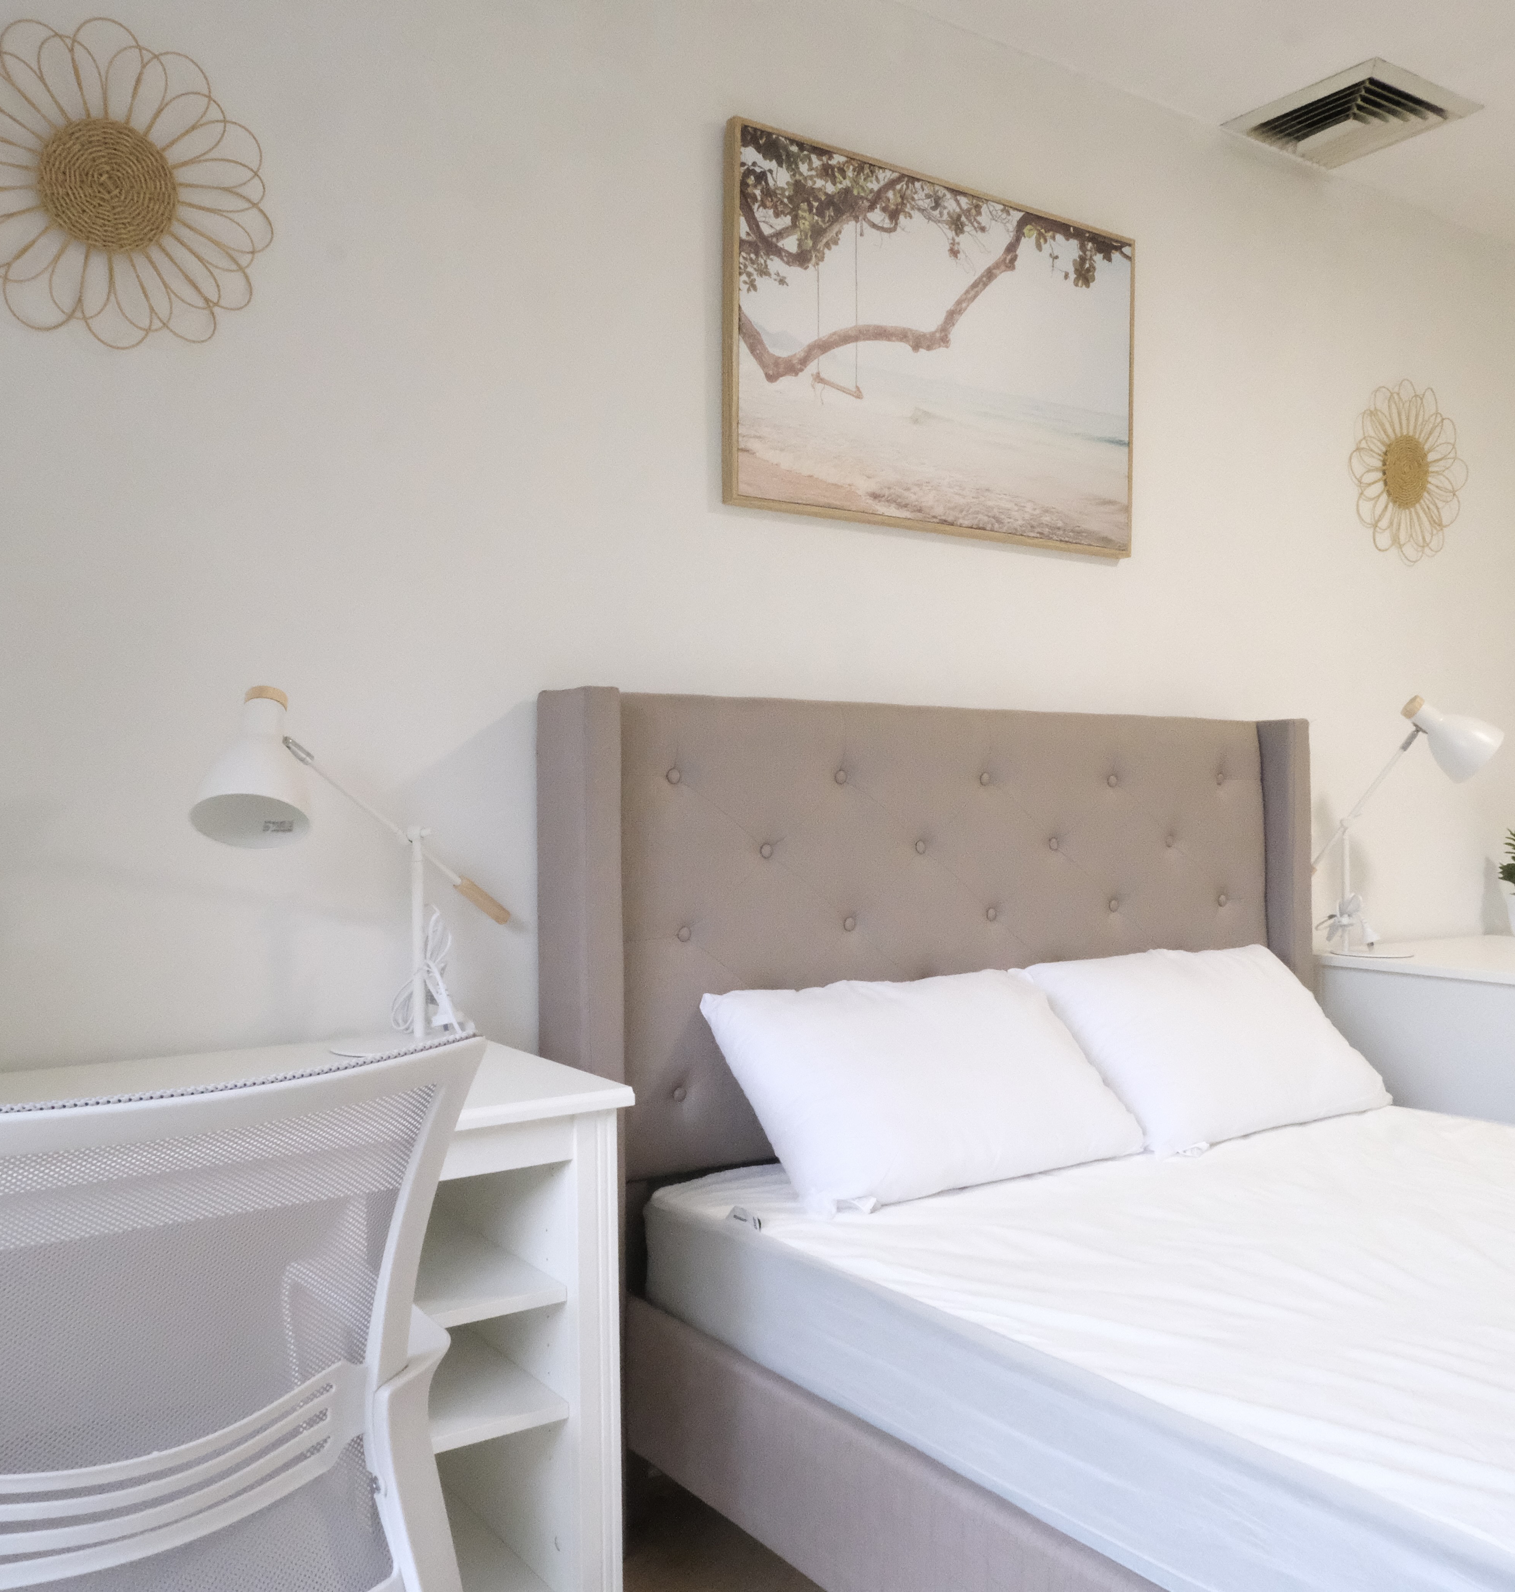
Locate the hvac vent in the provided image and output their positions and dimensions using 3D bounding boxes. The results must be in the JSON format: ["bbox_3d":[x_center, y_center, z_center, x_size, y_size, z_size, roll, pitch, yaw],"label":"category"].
[{"bbox_3d":[1.175,-1.340,3.021,0.352,0.030,0.348,0,0,-34],"label":"hvac vent"}]

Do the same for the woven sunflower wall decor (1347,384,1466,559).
[{"bbox_3d":[1.482,-0.733,3.464,0.420,0.410,0.035,0,0,-34],"label":"woven sunflower wall decor"}]

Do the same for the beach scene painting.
[{"bbox_3d":[0.334,-0.762,2.682,0.905,0.605,0.040,0,0,-34],"label":"beach scene painting"}]

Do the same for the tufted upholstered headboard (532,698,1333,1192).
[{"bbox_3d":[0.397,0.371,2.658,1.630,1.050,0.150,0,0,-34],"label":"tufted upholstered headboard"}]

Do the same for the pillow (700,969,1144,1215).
[{"bbox_3d":[0.267,0.426,2.343,0.650,0.420,0.160,0,-42,-34],"label":"pillow"}]

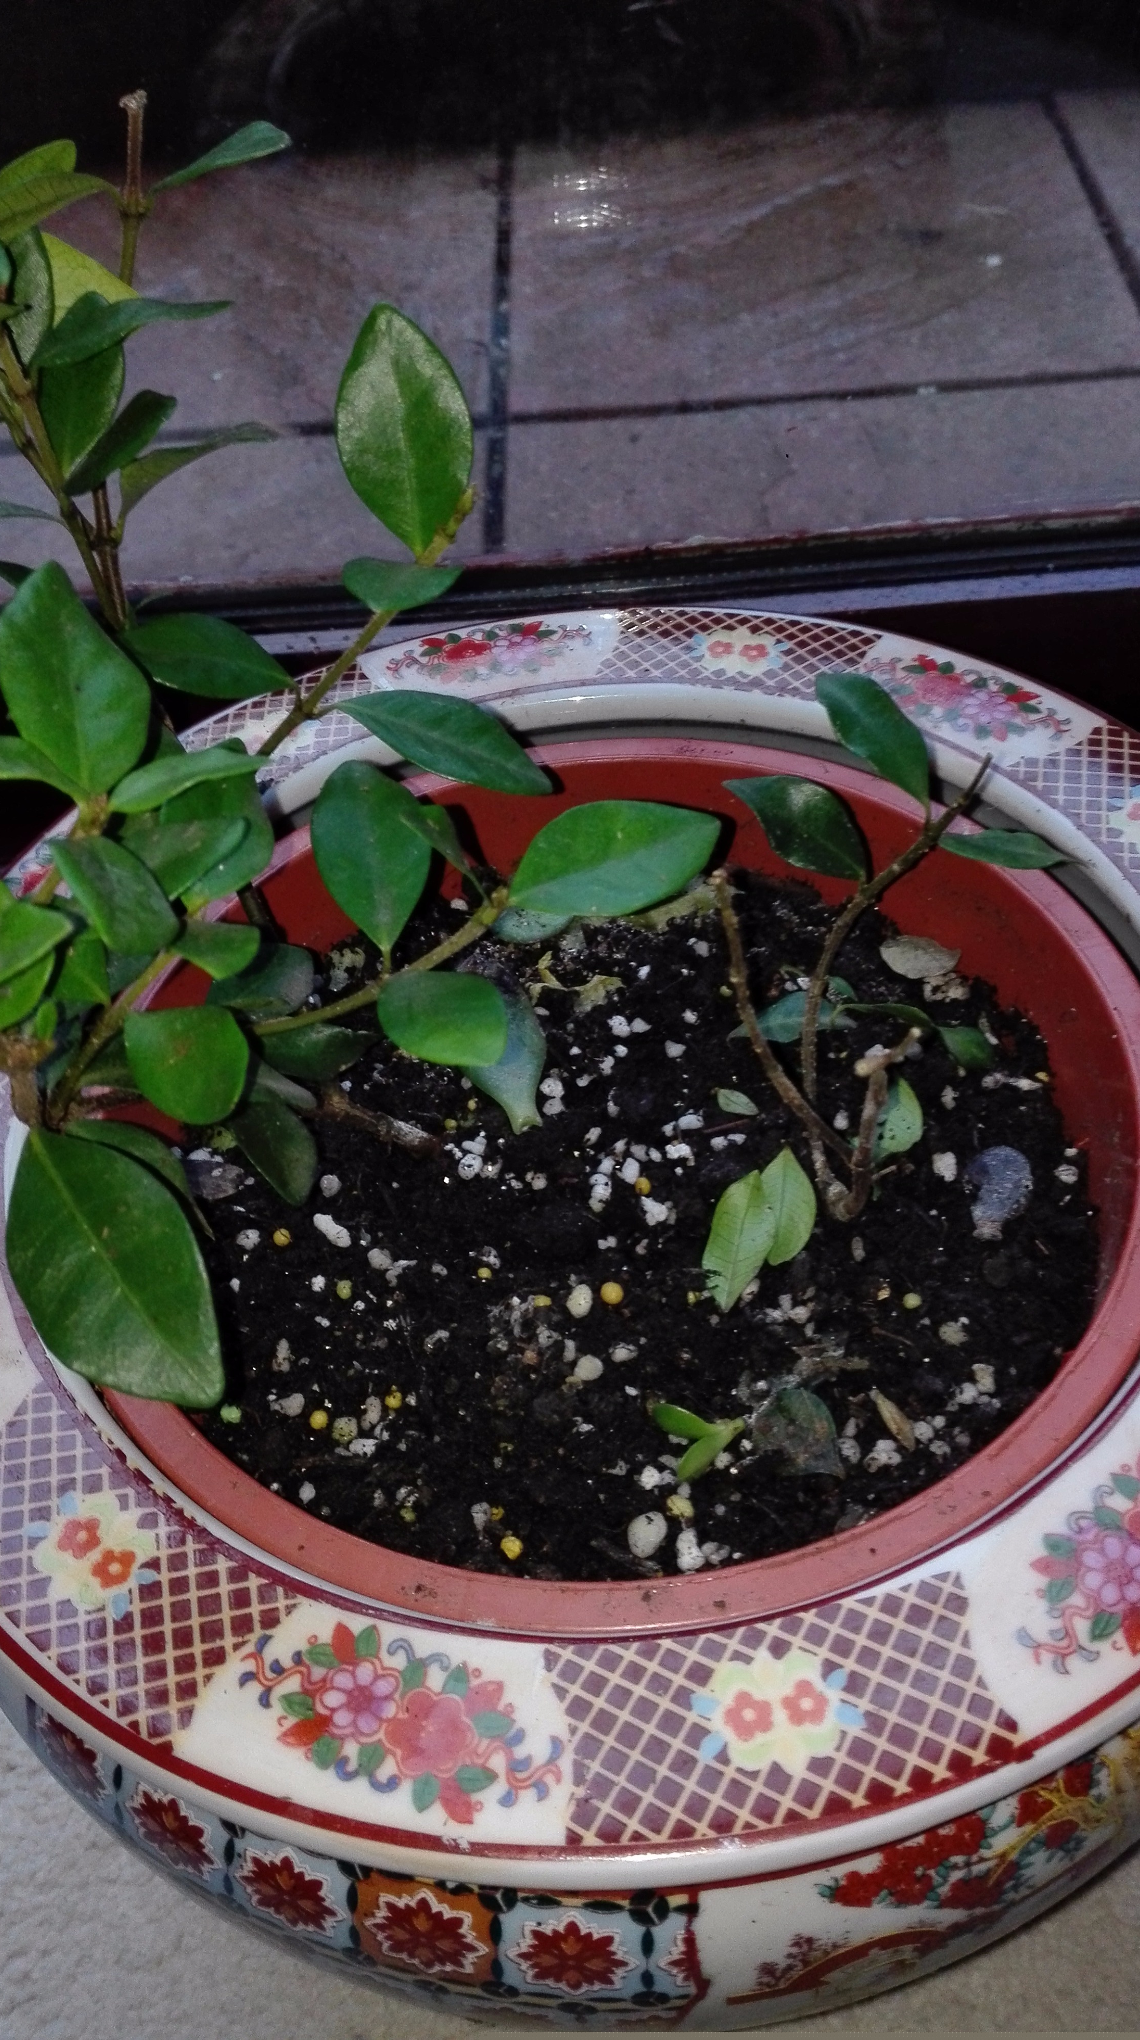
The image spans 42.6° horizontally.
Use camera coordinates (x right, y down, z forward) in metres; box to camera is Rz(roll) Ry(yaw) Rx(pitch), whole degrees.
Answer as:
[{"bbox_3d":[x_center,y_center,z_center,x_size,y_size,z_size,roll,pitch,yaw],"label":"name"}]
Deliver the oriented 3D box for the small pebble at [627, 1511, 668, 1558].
[{"bbox_3d":[0.013,0.087,0.248,0.007,0.006,0.008,-12,48,-4],"label":"small pebble"}]

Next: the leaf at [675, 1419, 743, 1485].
[{"bbox_3d":[0.024,0.074,0.251,0.006,0.004,0.015,25,59,23],"label":"leaf"}]

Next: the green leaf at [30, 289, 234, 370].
[{"bbox_3d":[-0.084,-0.133,0.280,0.039,0.009,0.016,-16,49,-8],"label":"green leaf"}]

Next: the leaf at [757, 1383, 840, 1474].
[{"bbox_3d":[0.044,0.079,0.280,0.015,0.005,0.019,-26,52,-16],"label":"leaf"}]

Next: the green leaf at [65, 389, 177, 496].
[{"bbox_3d":[-0.080,-0.102,0.260,0.029,0.007,0.013,-27,55,25],"label":"green leaf"}]

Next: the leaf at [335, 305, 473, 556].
[{"bbox_3d":[-0.038,-0.136,0.335,0.029,0.009,0.056,-8,84,-4],"label":"leaf"}]

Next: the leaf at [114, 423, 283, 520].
[{"bbox_3d":[-0.098,-0.145,0.385,0.048,0.011,0.017,-29,10,-6],"label":"leaf"}]

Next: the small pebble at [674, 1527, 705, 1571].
[{"bbox_3d":[0.023,0.099,0.274,0.006,0.005,0.008,-7,48,0],"label":"small pebble"}]

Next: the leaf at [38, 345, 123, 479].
[{"bbox_3d":[-0.129,-0.165,0.385,0.021,0.009,0.044,8,84,-10],"label":"leaf"}]

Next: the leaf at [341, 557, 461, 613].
[{"bbox_3d":[-0.034,-0.088,0.297,0.025,0.008,0.020,-2,57,3],"label":"leaf"}]

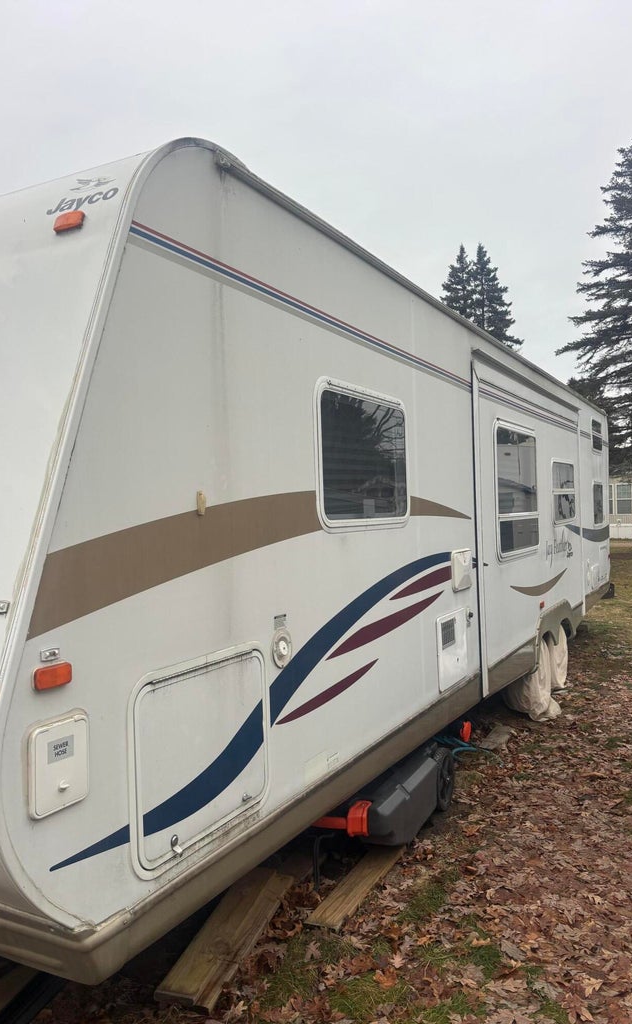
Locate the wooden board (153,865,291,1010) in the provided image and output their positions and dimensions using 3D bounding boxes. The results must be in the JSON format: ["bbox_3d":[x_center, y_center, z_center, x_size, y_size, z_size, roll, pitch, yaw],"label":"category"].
[{"bbox_3d":[-0.318,1.638,3.005,0.205,0.068,0.955,-2,0,14],"label":"wooden board"}]

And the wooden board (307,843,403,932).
[{"bbox_3d":[0.220,1.657,3.482,0.137,0.036,0.950,-2,-1,25],"label":"wooden board"}]

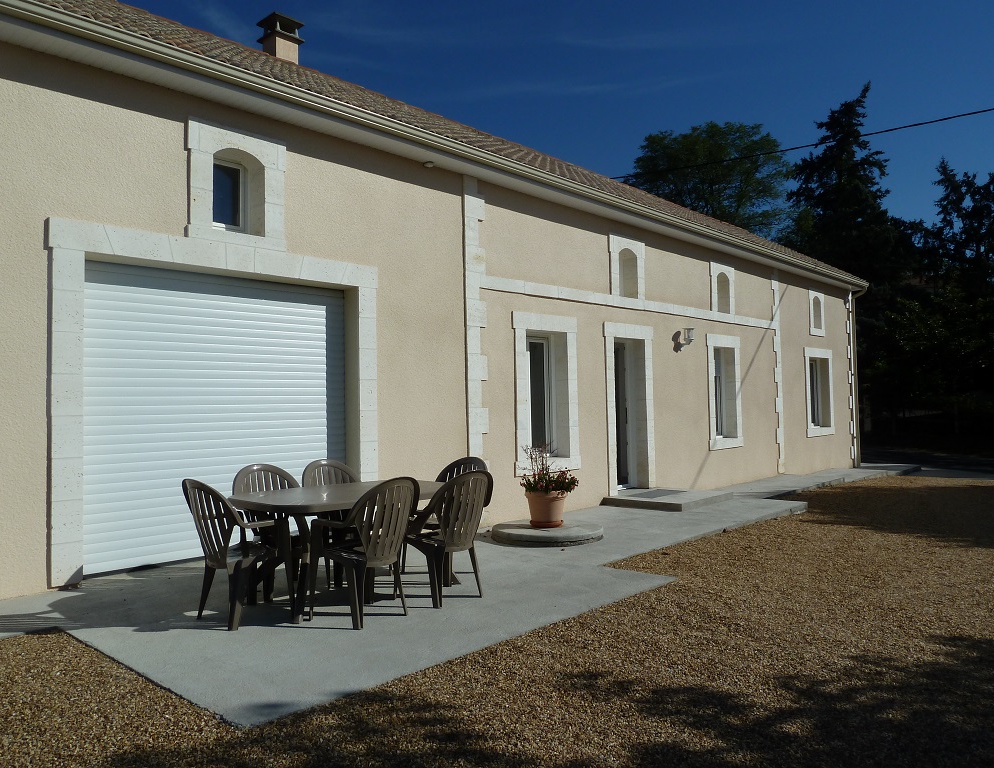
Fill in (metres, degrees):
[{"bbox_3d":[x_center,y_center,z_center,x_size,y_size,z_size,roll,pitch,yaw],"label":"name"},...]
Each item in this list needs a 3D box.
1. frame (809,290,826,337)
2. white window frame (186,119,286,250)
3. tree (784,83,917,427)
[{"bbox_3d":[6.771,-1.486,15.910,0.806,0.932,0.250,1,-3,-45],"label":"frame"},{"bbox_3d":[-2.426,-1.752,6.775,0.932,1.014,0.280,1,-3,-45],"label":"white window frame"},{"bbox_3d":[16.299,-5.747,34.000,6.200,16.200,6.200,1,-3,-45],"label":"tree"}]

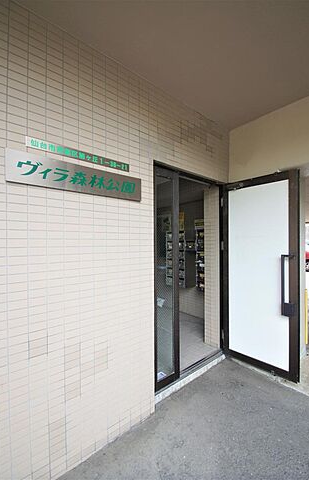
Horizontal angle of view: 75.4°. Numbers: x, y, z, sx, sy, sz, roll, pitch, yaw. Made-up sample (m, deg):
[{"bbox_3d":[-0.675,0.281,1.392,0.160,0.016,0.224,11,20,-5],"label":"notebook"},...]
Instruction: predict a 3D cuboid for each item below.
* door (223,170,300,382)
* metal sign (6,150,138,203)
[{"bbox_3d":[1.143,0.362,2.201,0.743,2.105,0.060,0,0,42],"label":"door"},{"bbox_3d":[-0.477,-0.417,1.382,0.900,0.185,0.025,0,0,-38],"label":"metal sign"}]

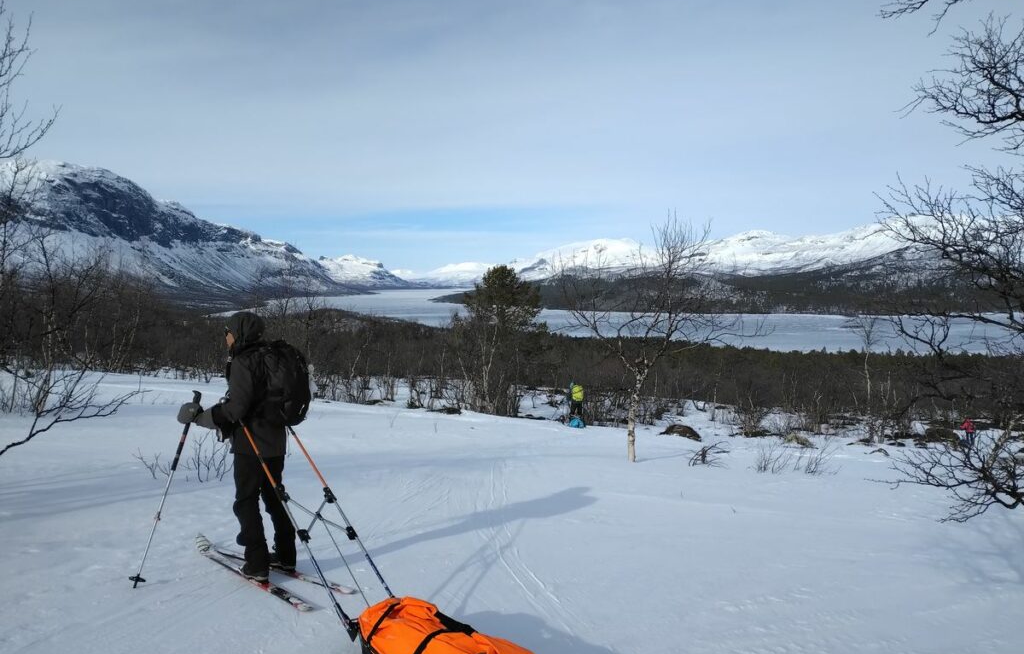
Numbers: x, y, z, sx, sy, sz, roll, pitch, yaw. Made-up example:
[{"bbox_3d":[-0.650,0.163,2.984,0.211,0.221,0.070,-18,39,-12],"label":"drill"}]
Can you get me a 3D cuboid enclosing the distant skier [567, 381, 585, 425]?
[{"bbox_3d":[2.563,3.089,32.233,0.650,1.789,0.600,-1,3,-18],"label":"distant skier"}]

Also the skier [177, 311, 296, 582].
[{"bbox_3d":[-1.844,0.794,5.385,0.680,1.798,0.550,1,4,22],"label":"skier"}]

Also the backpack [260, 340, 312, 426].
[{"bbox_3d":[-1.477,0.364,5.230,0.250,0.540,0.320,1,4,22],"label":"backpack"}]

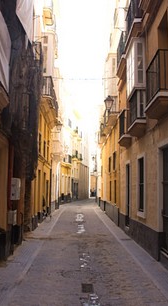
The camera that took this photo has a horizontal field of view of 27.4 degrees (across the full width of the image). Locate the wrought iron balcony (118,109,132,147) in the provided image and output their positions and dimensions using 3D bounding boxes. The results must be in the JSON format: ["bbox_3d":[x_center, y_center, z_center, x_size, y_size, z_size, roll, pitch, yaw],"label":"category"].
[{"bbox_3d":[1.701,-0.964,14.133,0.320,1.220,1.850,0,-6,-1],"label":"wrought iron balcony"}]

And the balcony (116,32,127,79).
[{"bbox_3d":[1.711,-4.157,14.748,0.330,1.300,2.000,0,-6,-1],"label":"balcony"}]

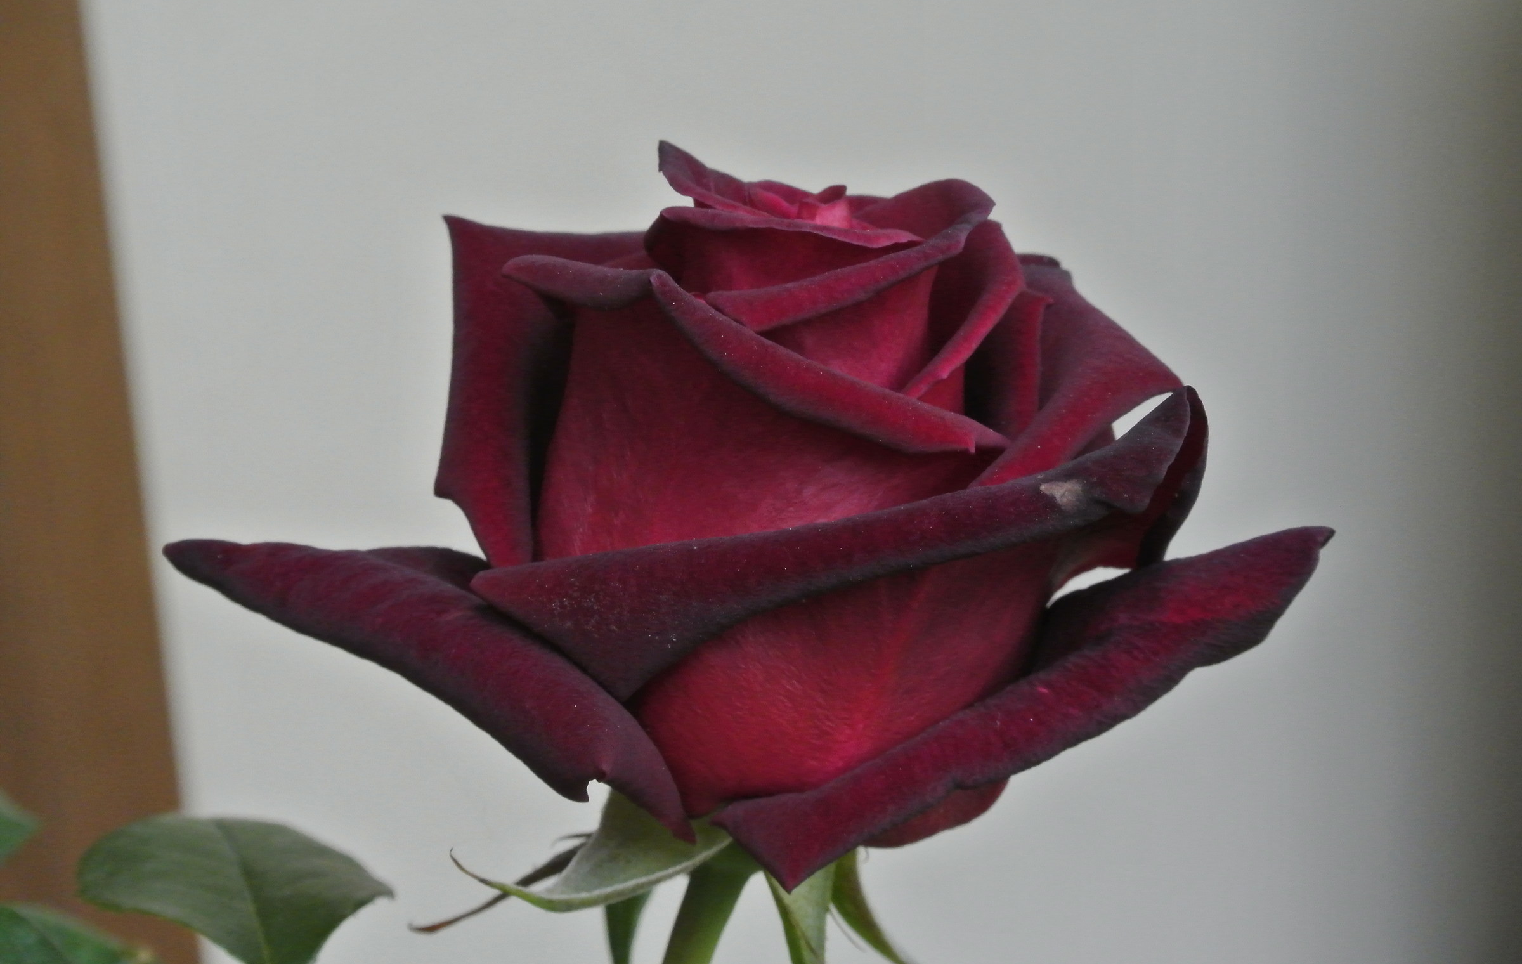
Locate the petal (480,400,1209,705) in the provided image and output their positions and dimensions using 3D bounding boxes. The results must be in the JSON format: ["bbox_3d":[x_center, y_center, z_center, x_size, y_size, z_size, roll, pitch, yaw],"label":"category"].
[{"bbox_3d":[0.006,0.006,0.302,0.062,0.024,0.022,-4,18,-5],"label":"petal"}]

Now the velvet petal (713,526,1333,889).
[{"bbox_3d":[0.023,0.020,0.304,0.052,0.025,0.023,-13,21,-28],"label":"velvet petal"}]

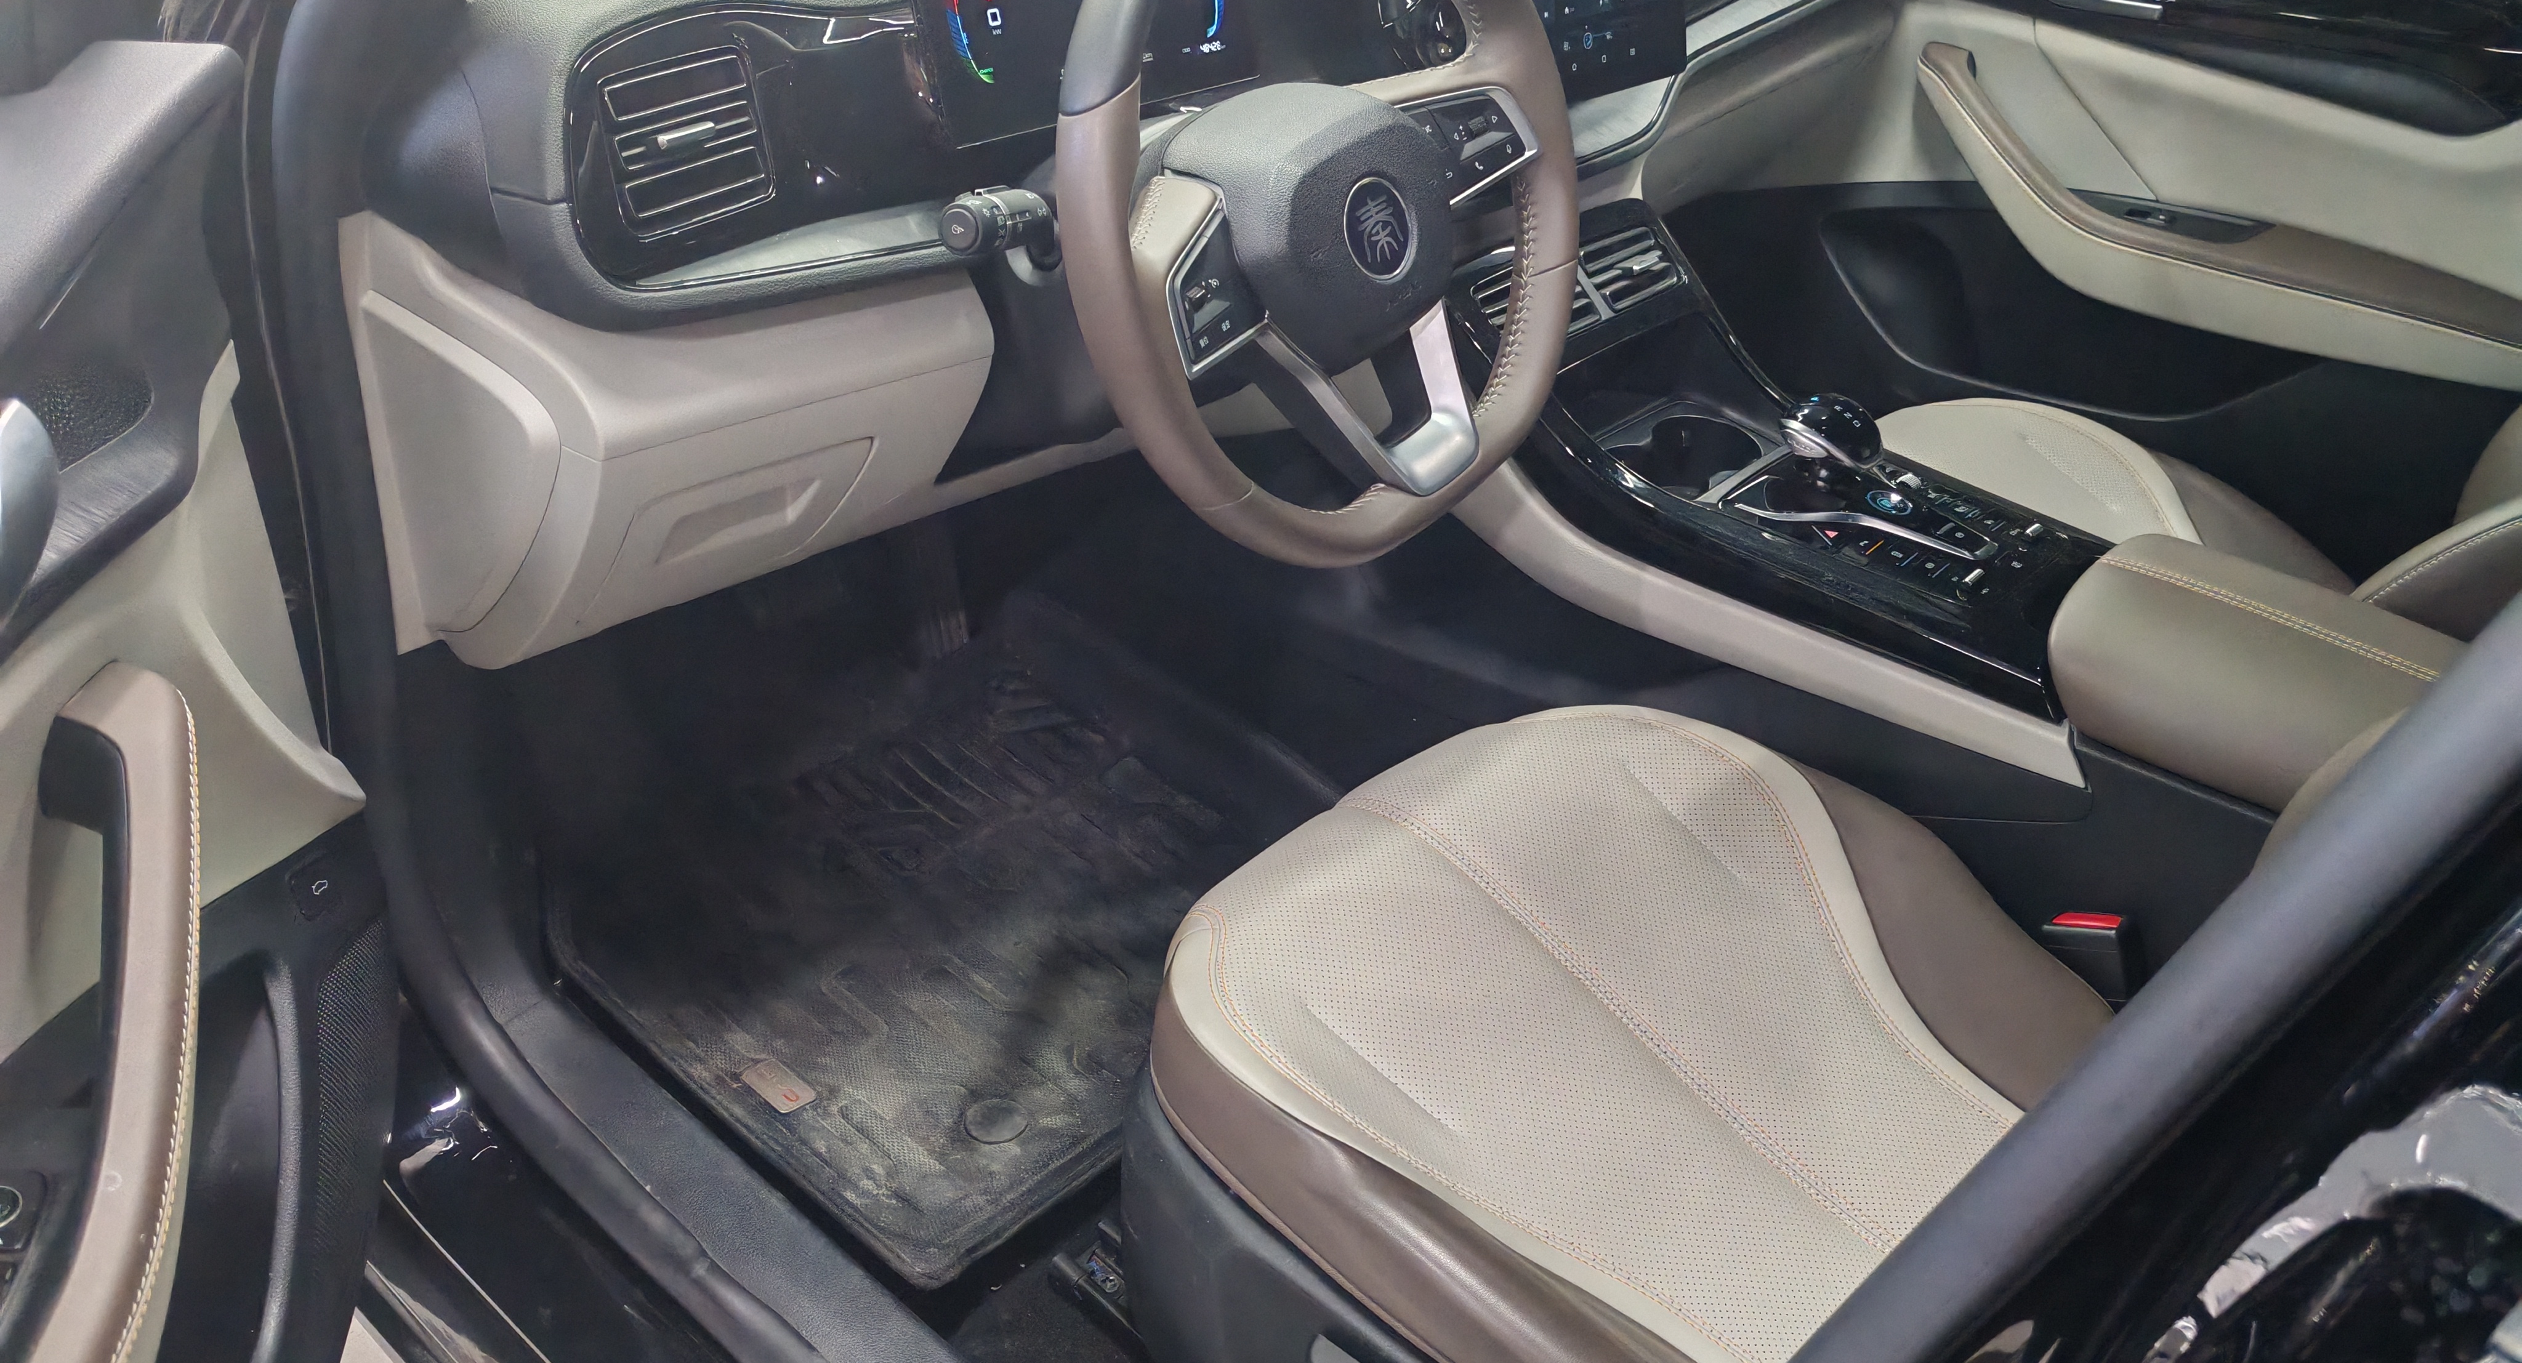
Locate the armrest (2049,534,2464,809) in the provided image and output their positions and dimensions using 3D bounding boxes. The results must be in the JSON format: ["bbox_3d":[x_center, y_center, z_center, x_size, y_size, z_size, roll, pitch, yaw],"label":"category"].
[{"bbox_3d":[0.621,0.004,1.159,0.285,0.087,0.210,28,39,32],"label":"armrest"}]

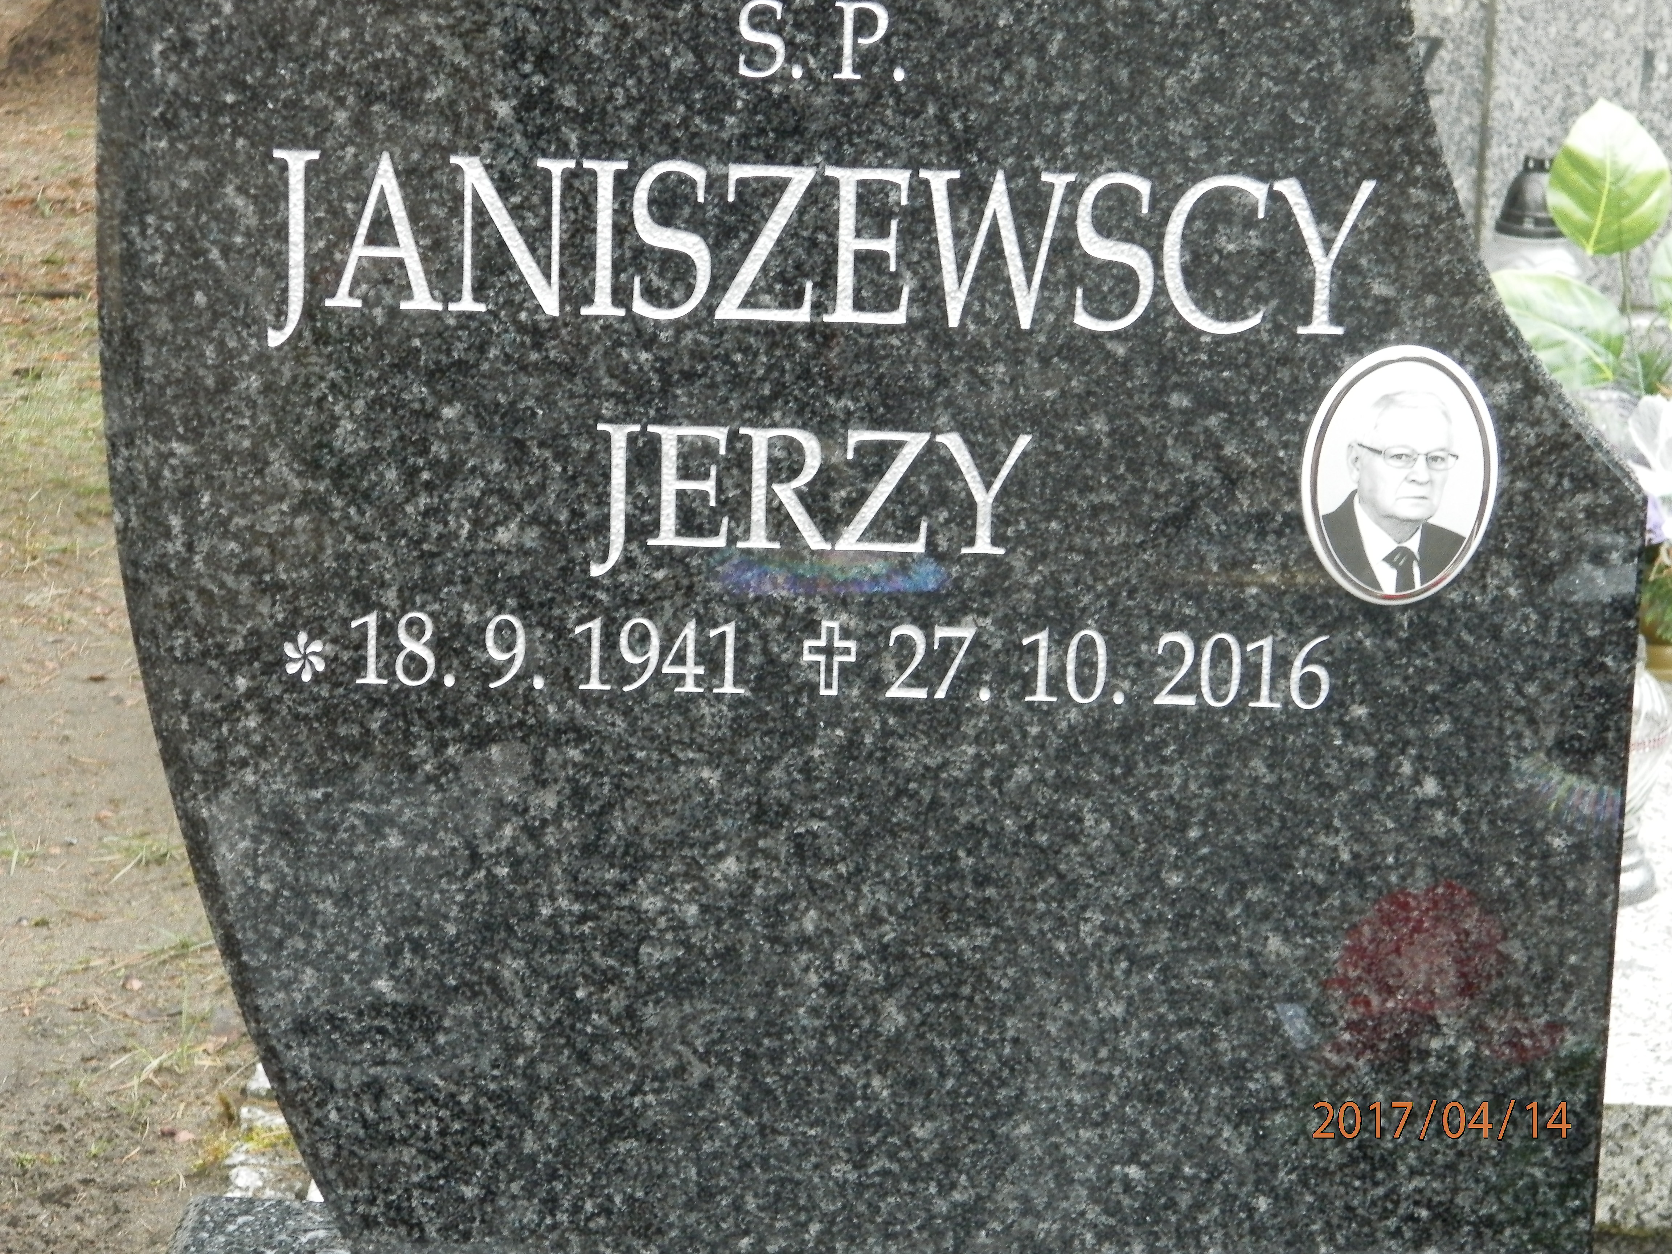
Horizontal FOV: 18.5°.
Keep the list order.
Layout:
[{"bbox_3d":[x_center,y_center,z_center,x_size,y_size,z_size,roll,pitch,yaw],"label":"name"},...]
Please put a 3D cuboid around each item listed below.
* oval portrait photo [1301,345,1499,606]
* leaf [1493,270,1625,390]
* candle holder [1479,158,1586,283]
[{"bbox_3d":[0.316,-0.084,2.866,0.110,0.150,0.010,1,15,-1],"label":"oval portrait photo"},{"bbox_3d":[0.596,-0.250,4.325,0.140,0.100,0.030,32,-11,0],"label":"leaf"},{"bbox_3d":[0.640,-0.305,4.724,0.098,0.260,0.098,1,15,-1],"label":"candle holder"}]

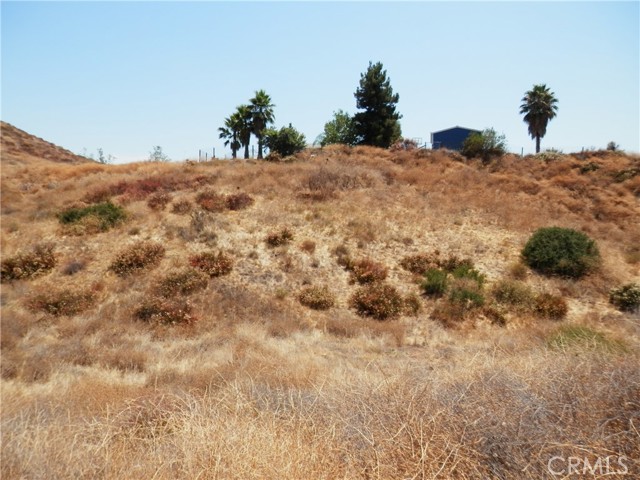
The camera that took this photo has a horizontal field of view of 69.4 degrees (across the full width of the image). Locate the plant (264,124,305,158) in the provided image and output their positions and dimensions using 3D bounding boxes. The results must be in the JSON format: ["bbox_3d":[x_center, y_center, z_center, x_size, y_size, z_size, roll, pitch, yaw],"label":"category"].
[{"bbox_3d":[-3.210,-9.257,43.000,3.907,2.977,3.712,0,2,0],"label":"plant"}]

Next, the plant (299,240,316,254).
[{"bbox_3d":[-0.498,0.325,20.000,0.692,0.606,0.692,0,2,0],"label":"plant"}]

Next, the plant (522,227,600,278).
[{"bbox_3d":[9.666,0.500,18.500,3.122,2.081,2.966,0,2,0],"label":"plant"}]

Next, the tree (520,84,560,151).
[{"bbox_3d":[21.371,-11.829,45.000,3.700,7.010,3.700,0,2,0],"label":"tree"}]

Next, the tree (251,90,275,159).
[{"bbox_3d":[-5.598,-11.196,45.000,2.337,6.718,2.337,0,2,0],"label":"tree"}]

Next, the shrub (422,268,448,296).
[{"bbox_3d":[4.088,1.517,16.500,1.000,1.000,0.950,0,2,0],"label":"shrub"}]

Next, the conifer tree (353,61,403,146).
[{"bbox_3d":[5.723,-13.436,46.000,4.976,8.858,4.727,0,2,0],"label":"conifer tree"}]

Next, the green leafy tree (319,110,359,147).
[{"bbox_3d":[2.186,-11.186,47.000,4.678,3.966,4.678,0,2,0],"label":"green leafy tree"}]

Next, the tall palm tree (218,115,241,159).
[{"bbox_3d":[-8.811,-10.028,45.000,2.142,4.381,2.142,0,2,0],"label":"tall palm tree"}]

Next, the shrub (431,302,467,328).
[{"bbox_3d":[4.031,2.337,14.500,1.129,0.878,1.129,0,2,0],"label":"shrub"}]

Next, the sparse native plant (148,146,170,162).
[{"bbox_3d":[-16.668,-8.827,48.000,2.285,1.765,2.285,0,2,0],"label":"sparse native plant"}]

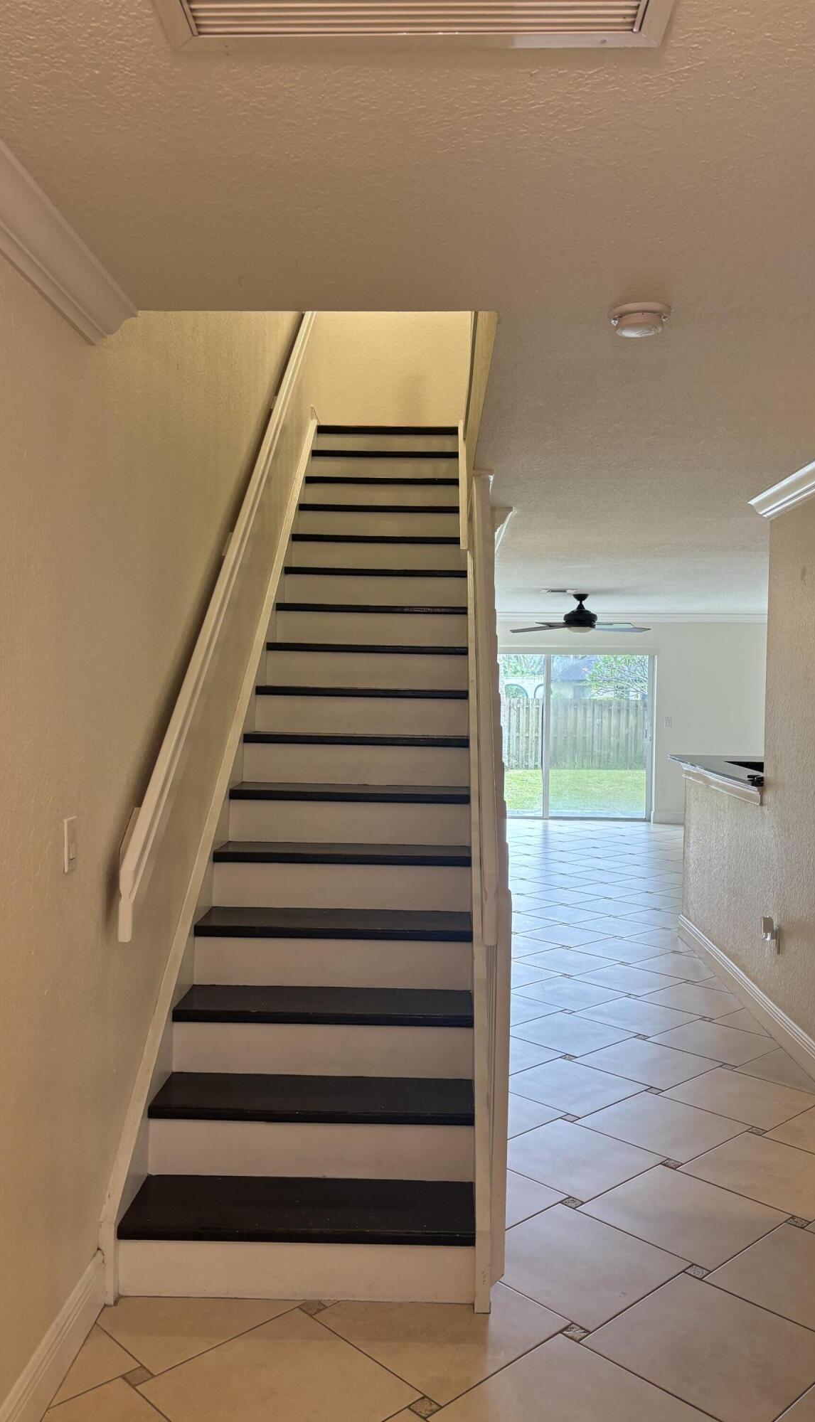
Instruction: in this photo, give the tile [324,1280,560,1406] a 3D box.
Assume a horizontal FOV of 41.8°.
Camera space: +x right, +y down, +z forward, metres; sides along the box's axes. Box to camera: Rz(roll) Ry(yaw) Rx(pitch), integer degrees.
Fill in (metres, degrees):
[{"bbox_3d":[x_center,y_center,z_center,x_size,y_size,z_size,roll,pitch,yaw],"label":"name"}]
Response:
[{"bbox_3d":[0.083,1.500,2.623,0.454,0.010,0.454,0,2,-43],"label":"tile"}]

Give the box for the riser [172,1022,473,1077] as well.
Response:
[{"bbox_3d":[-0.253,1.012,3.203,0.894,0.156,0.022,1,1,2],"label":"riser"}]

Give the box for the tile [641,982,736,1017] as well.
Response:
[{"bbox_3d":[1.447,1.441,5.311,0.448,0.010,0.448,0,2,-43],"label":"tile"}]

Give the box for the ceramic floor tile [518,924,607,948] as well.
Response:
[{"bbox_3d":[0.989,1.407,6.667,0.447,0.010,0.447,0,2,-43],"label":"ceramic floor tile"}]

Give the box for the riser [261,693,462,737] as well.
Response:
[{"bbox_3d":[-0.188,0.018,4.427,0.883,0.152,0.020,1,1,0],"label":"riser"}]

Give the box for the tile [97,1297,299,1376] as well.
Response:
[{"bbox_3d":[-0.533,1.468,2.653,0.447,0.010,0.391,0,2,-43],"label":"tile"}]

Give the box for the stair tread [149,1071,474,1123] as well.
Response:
[{"bbox_3d":[-0.257,1.095,3.024,0.883,0.035,0.259,1,1,2],"label":"stair tread"}]

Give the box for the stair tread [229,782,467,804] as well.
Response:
[{"bbox_3d":[-0.211,0.316,4.090,0.898,0.035,0.269,1,1,2],"label":"stair tread"}]

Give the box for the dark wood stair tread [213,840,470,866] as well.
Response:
[{"bbox_3d":[-0.216,0.503,3.738,0.872,0.035,0.266,1,1,0],"label":"dark wood stair tread"}]

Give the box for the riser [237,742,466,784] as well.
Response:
[{"bbox_3d":[-0.200,0.213,4.177,0.883,0.159,0.020,1,1,0],"label":"riser"}]

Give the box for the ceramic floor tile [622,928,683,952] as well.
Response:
[{"bbox_3d":[1.651,1.431,6.667,0.454,0.010,0.454,0,2,-43],"label":"ceramic floor tile"}]

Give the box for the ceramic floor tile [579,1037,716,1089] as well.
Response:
[{"bbox_3d":[0.985,1.444,4.367,0.448,0.012,0.448,0,2,-43],"label":"ceramic floor tile"}]

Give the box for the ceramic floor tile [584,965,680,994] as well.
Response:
[{"bbox_3d":[1.190,1.445,5.748,0.454,0.010,0.454,0,2,-43],"label":"ceramic floor tile"}]

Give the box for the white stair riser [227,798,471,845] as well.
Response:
[{"bbox_3d":[-0.210,0.406,3.876,0.872,0.154,0.020,1,1,0],"label":"white stair riser"}]

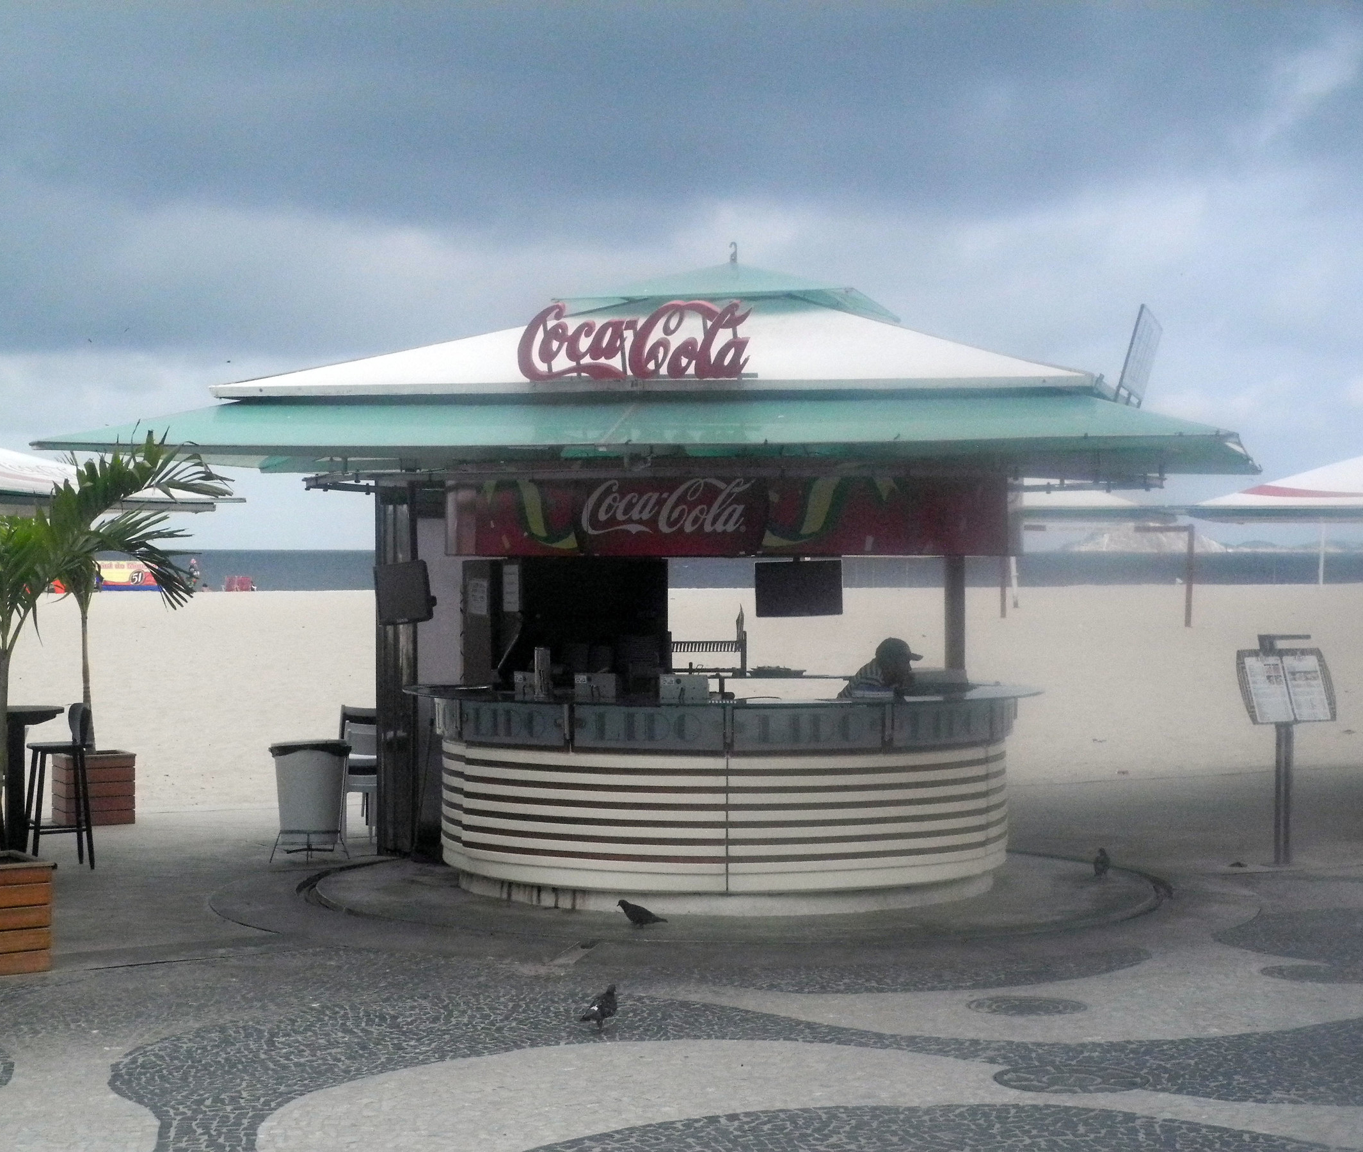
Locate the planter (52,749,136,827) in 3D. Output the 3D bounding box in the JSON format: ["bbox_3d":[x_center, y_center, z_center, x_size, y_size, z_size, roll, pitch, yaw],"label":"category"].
[{"bbox_3d":[-4.380,1.584,20.116,0.515,0.500,0.515,0,1,-25],"label":"planter"}]

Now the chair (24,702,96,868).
[{"bbox_3d":[-3.950,1.337,17.194,0.430,1.050,0.400,0,1,-28],"label":"chair"}]

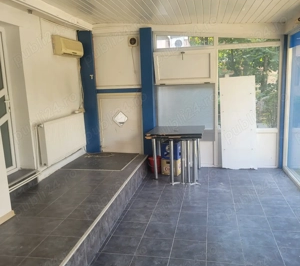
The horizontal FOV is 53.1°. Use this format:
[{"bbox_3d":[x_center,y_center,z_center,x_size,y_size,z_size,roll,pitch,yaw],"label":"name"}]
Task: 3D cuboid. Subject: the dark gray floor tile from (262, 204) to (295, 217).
[{"bbox_3d":[1.555,0.954,3.642,0.335,0.015,0.329,0,10,12],"label":"dark gray floor tile"}]

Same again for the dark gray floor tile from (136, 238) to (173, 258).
[{"bbox_3d":[0.052,1.131,2.958,0.330,0.015,0.330,0,10,12],"label":"dark gray floor tile"}]

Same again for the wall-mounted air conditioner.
[{"bbox_3d":[-1.301,-1.375,4.858,0.180,0.266,0.739,0,10,12],"label":"wall-mounted air conditioner"}]

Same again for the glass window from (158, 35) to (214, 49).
[{"bbox_3d":[0.604,-1.596,5.251,0.998,0.224,0.050,0,10,12],"label":"glass window"}]

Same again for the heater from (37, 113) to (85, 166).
[{"bbox_3d":[-1.336,0.050,4.718,0.100,0.593,1.293,0,10,12],"label":"heater"}]

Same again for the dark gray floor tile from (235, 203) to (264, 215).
[{"bbox_3d":[1.227,0.954,3.709,0.335,0.015,0.329,0,10,12],"label":"dark gray floor tile"}]

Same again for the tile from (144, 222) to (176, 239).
[{"bbox_3d":[0.117,1.071,3.285,0.330,0.010,0.330,0,10,12],"label":"tile"}]

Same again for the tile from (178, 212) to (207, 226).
[{"bbox_3d":[0.511,1.017,3.534,0.330,0.015,0.330,0,10,12],"label":"tile"}]

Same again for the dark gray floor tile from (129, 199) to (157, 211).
[{"bbox_3d":[-0.086,0.953,3.978,0.335,0.015,0.329,0,10,12],"label":"dark gray floor tile"}]

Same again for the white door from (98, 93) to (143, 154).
[{"bbox_3d":[-0.543,-0.167,5.688,0.853,1.122,0.060,0,10,12],"label":"white door"}]

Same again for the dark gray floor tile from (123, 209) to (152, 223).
[{"bbox_3d":[-0.142,1.018,3.668,0.330,0.015,0.330,0,10,12],"label":"dark gray floor tile"}]

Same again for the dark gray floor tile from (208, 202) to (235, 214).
[{"bbox_3d":[0.901,0.954,3.793,0.330,0.010,0.330,0,10,12],"label":"dark gray floor tile"}]

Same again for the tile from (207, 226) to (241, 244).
[{"bbox_3d":[0.769,1.072,3.143,0.335,0.015,0.329,0,10,12],"label":"tile"}]

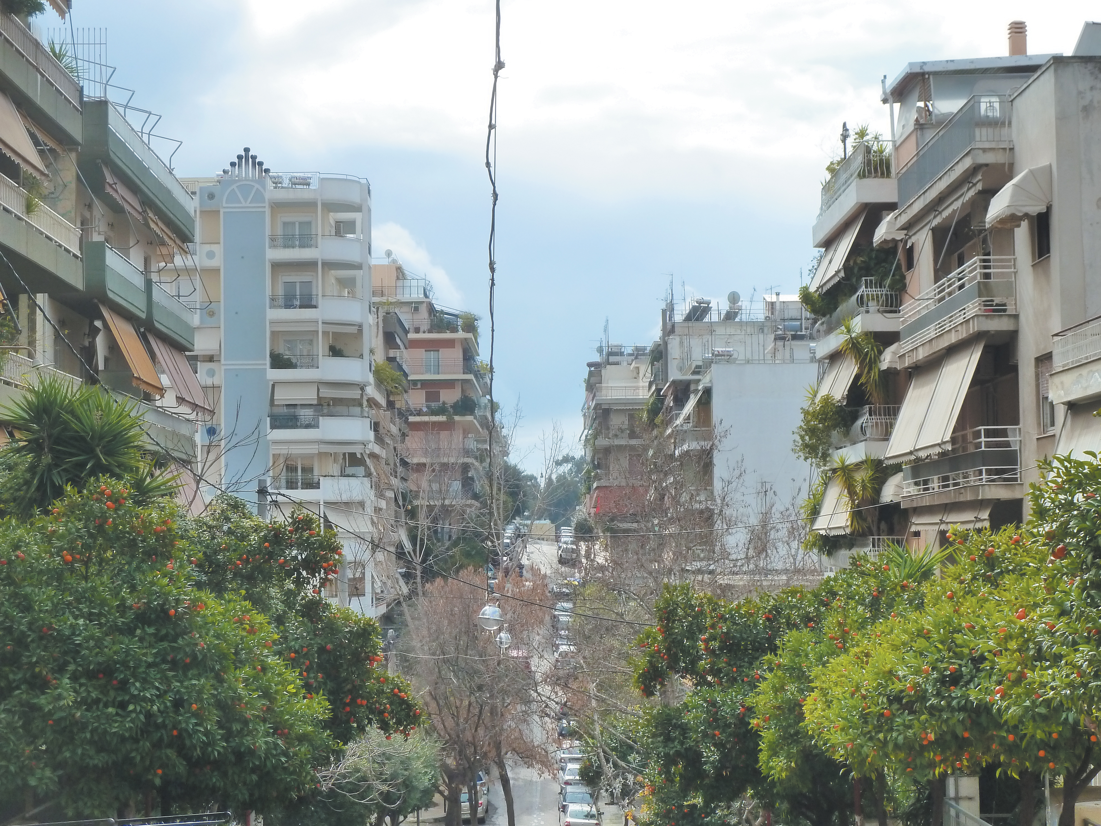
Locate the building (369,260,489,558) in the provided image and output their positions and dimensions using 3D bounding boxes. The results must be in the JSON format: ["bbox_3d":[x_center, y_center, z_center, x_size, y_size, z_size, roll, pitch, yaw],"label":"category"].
[{"bbox_3d":[-10.537,1.670,172.850,9.790,24.280,15.500,-1,-4,-1],"label":"building"}]

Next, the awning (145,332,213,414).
[{"bbox_3d":[-9.469,-0.926,58.548,0.880,1.730,6.400,-1,-4,-1],"label":"awning"}]

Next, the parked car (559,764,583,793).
[{"bbox_3d":[1.383,18.001,112.334,1.700,1.430,4.300,-1,2,-1],"label":"parked car"}]

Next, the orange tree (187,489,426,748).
[{"bbox_3d":[-3.673,3.802,31.780,3.800,5.300,3.800,-1,-4,-1],"label":"orange tree"}]

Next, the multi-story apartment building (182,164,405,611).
[{"bbox_3d":[-15.074,1.791,123.435,11.830,29.190,12.000,-1,-4,-1],"label":"multi-story apartment building"}]

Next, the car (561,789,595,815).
[{"bbox_3d":[1.325,18.263,106.806,1.700,1.450,4.200,-1,1,-1],"label":"car"}]

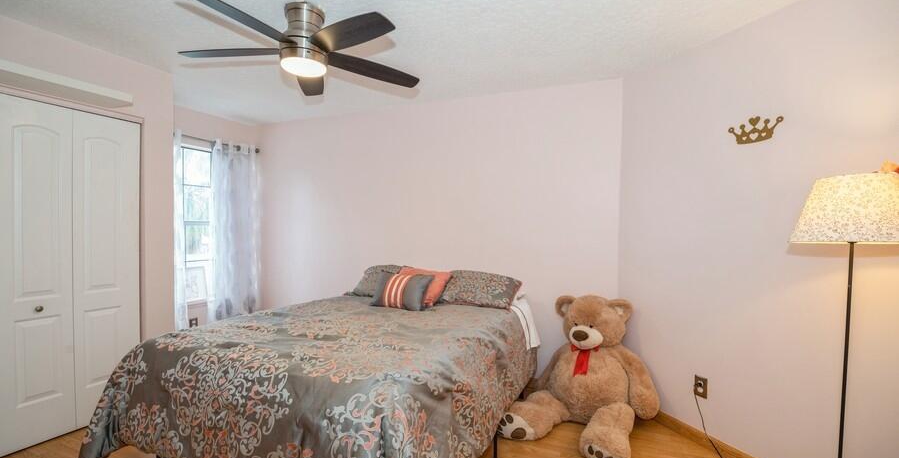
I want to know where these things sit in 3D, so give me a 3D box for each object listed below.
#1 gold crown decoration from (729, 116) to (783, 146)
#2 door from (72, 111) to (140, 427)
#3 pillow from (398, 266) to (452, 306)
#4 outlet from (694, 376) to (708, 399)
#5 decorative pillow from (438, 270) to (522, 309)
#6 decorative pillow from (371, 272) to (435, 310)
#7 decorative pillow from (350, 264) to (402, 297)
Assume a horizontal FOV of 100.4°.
[{"bbox_3d":[1.647,-0.533,2.014,0.012,0.140,0.260,0,1,-24],"label":"gold crown decoration"},{"bbox_3d":[-2.300,0.259,2.530,0.035,2.000,0.365,1,1,23],"label":"door"},{"bbox_3d":[-0.254,0.479,3.205,0.450,0.130,0.430,1,41,22],"label":"pillow"},{"bbox_3d":[1.516,0.950,2.255,0.012,0.117,0.070,0,1,-24],"label":"outlet"},{"bbox_3d":[0.233,0.489,3.101,0.670,0.145,0.430,1,37,22],"label":"decorative pillow"},{"bbox_3d":[-0.369,0.490,2.993,0.460,0.310,0.130,1,-37,22],"label":"decorative pillow"},{"bbox_3d":[-0.546,0.479,3.402,0.670,0.145,0.430,1,39,22],"label":"decorative pillow"}]

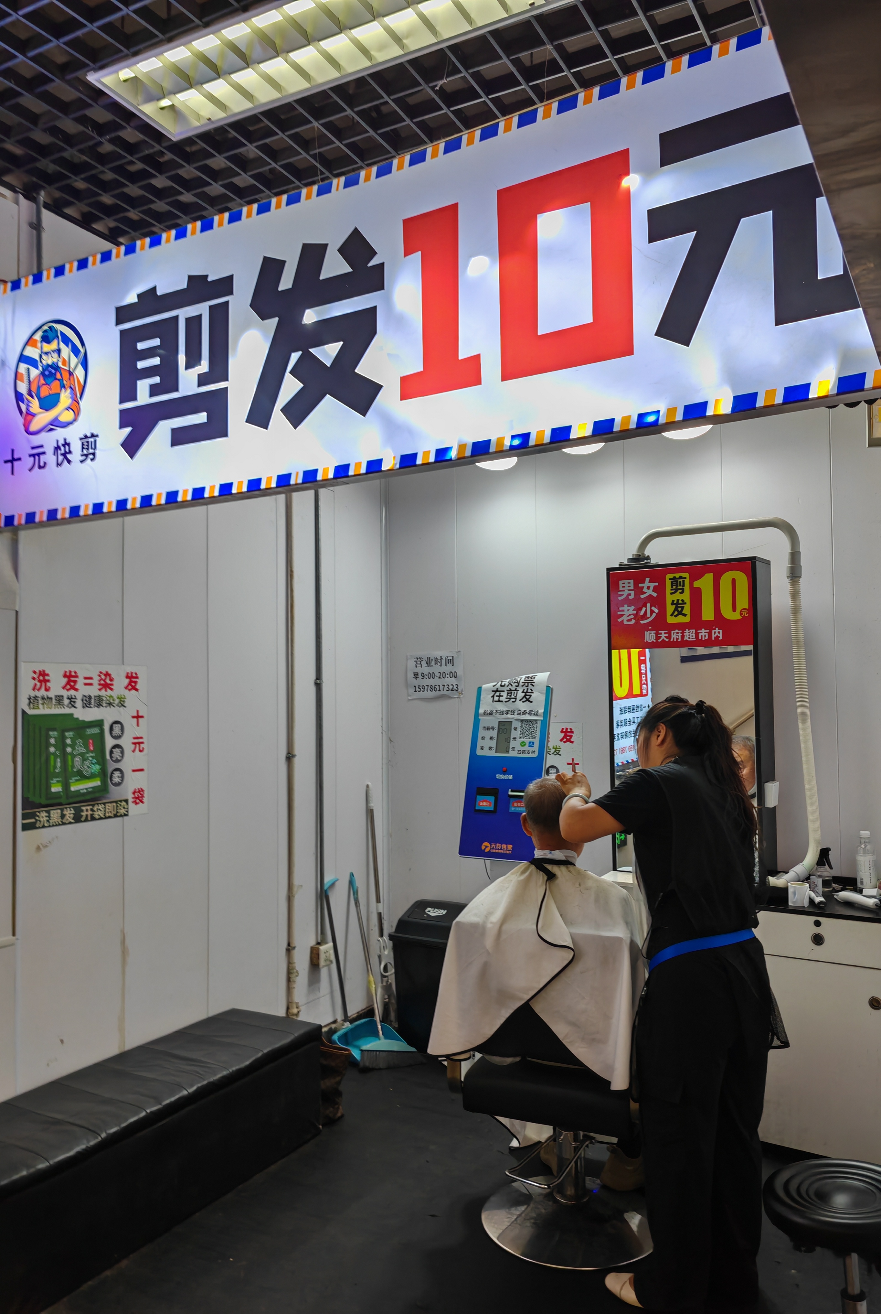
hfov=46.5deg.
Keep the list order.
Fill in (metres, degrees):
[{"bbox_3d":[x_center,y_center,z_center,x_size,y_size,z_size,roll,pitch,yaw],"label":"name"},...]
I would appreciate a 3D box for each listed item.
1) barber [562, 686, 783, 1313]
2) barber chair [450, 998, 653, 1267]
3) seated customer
[{"bbox_3d":[0.605,0.894,2.740,0.510,1.560,0.580,1,-3,-43],"label":"barber"},{"bbox_3d":[0.428,1.214,3.149,0.620,0.950,0.820,-2,-2,29],"label":"barber chair"},{"bbox_3d":[0.441,1.005,3.193,0.650,1.310,0.920,-2,-2,29],"label":"seated customer"}]

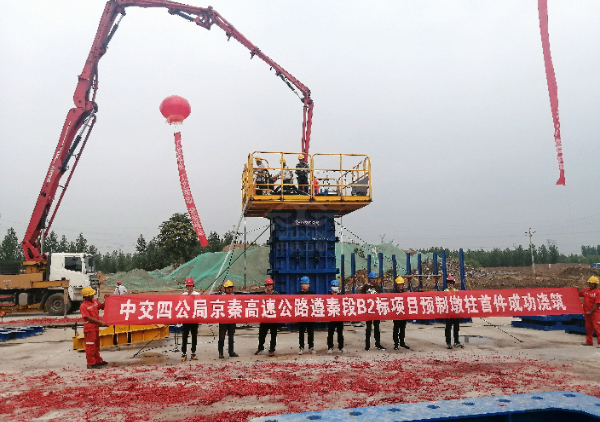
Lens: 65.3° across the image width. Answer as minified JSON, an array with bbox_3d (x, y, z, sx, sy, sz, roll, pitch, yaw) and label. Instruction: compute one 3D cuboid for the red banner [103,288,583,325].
[{"bbox_3d":[1.326,2.183,10.724,11.165,0.720,0.150,0,-6,-7],"label":"red banner"}]

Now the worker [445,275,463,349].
[{"bbox_3d":[3.827,2.526,11.705,0.480,1.770,0.340,-1,-6,7],"label":"worker"}]

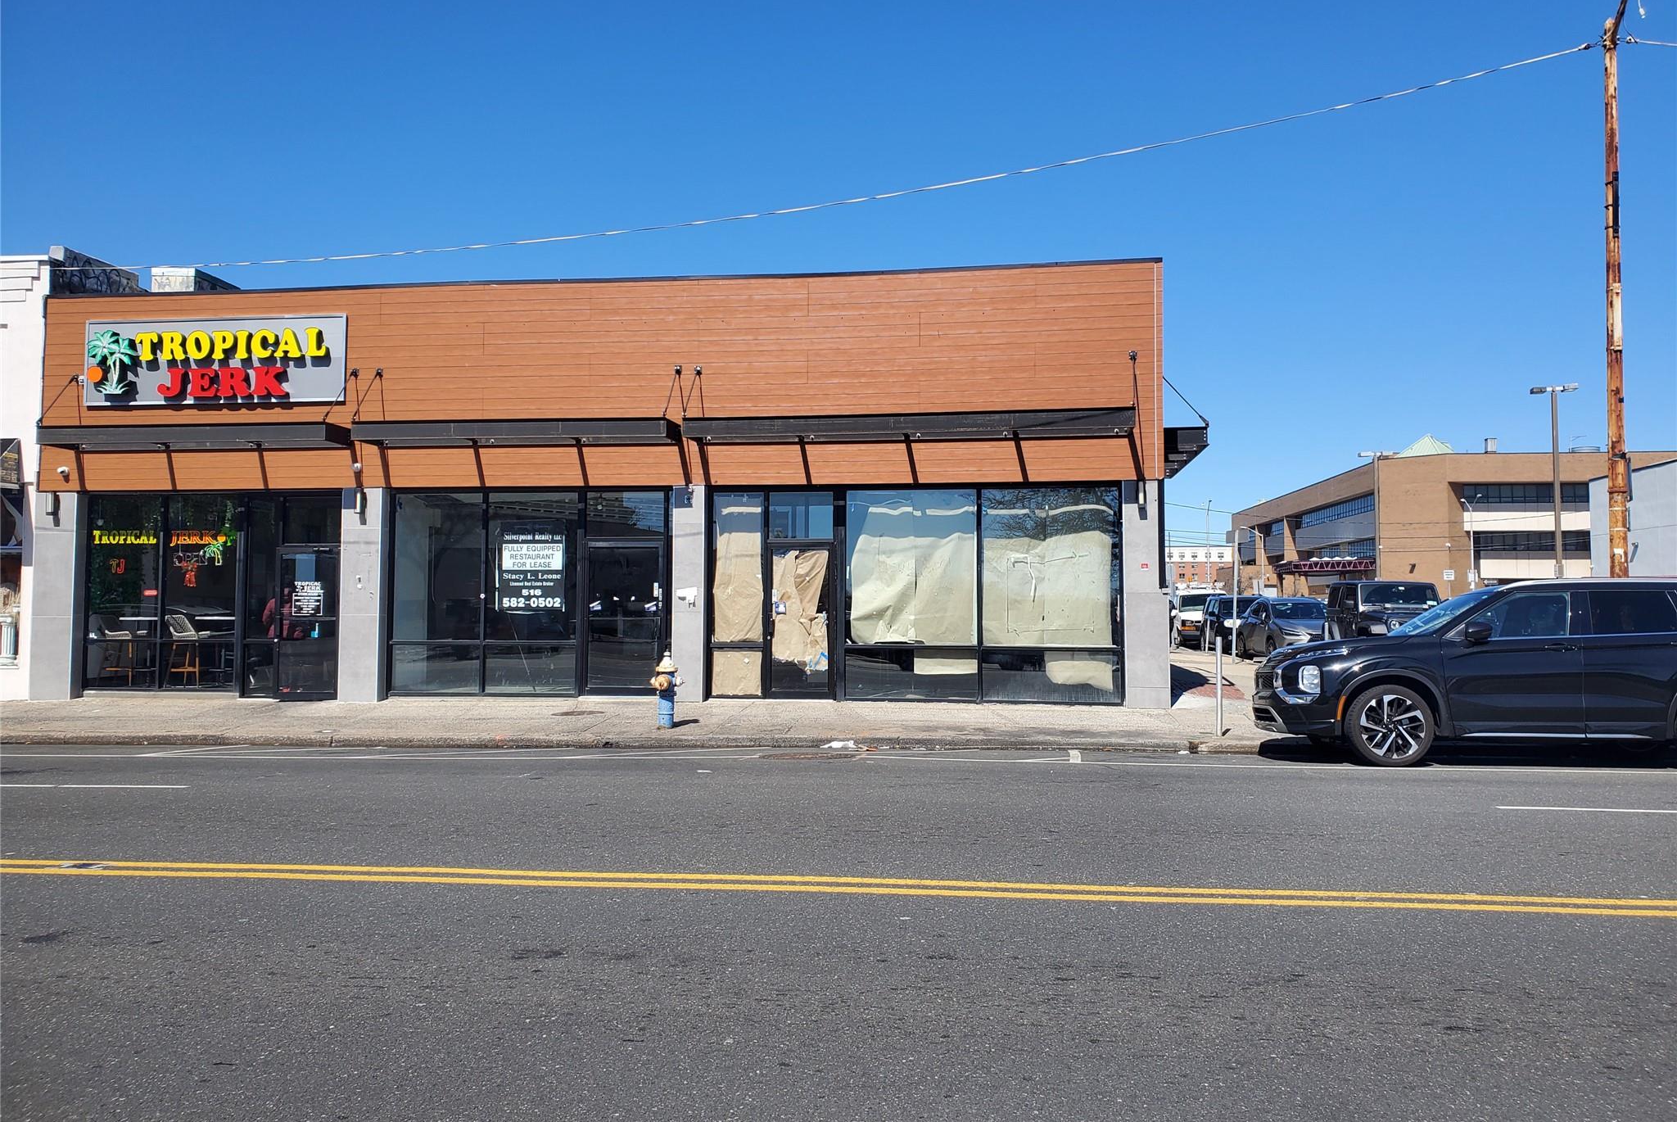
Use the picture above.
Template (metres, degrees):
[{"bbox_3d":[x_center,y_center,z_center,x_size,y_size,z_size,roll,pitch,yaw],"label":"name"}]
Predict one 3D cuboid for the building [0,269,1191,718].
[{"bbox_3d":[-2.794,-0.699,24.409,16.822,5.962,14.000,0,-3,7],"label":"building"}]

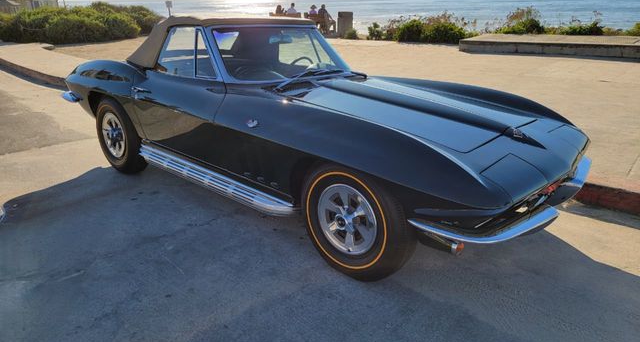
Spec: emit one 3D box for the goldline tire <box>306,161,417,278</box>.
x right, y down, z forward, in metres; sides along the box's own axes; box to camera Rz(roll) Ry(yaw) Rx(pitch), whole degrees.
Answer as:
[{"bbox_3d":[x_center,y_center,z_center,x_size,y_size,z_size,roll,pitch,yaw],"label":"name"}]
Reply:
[{"bbox_3d":[0.197,0.229,2.389,0.685,0.685,0.200,18,27,39],"label":"goldline tire"}]

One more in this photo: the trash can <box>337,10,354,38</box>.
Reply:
[{"bbox_3d":[0.993,-5.724,17.366,0.540,0.950,0.540,-1,22,3],"label":"trash can"}]

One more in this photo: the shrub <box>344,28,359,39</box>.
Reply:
[{"bbox_3d":[1.202,-5.299,16.942,0.520,0.460,0.494,0,22,4],"label":"shrub"}]

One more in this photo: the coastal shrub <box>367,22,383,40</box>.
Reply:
[{"bbox_3d":[2.015,-5.214,16.361,0.580,0.680,0.551,1,22,7],"label":"coastal shrub"}]

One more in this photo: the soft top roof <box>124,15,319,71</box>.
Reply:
[{"bbox_3d":[-0.859,-1.108,3.825,1.220,0.410,1.280,16,26,37],"label":"soft top roof"}]

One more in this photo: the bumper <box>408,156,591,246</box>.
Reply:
[{"bbox_3d":[1.141,0.063,2.472,0.530,0.155,1.670,16,26,37],"label":"bumper"}]

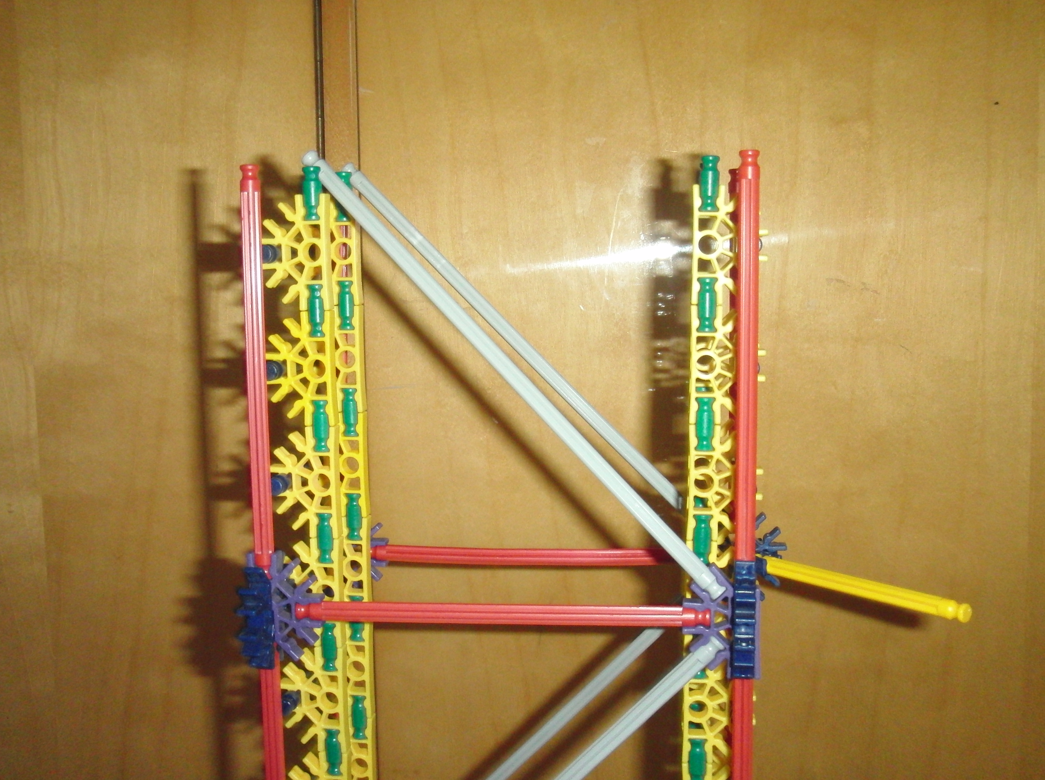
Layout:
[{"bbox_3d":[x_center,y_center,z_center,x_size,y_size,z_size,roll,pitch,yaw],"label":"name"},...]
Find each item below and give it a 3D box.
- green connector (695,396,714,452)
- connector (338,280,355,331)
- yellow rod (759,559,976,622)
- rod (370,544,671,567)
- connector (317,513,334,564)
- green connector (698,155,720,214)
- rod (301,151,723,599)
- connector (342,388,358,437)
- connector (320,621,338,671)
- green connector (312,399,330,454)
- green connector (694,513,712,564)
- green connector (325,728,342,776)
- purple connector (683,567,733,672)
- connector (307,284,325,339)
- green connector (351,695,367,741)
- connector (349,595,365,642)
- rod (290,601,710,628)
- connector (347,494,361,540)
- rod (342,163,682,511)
[{"bbox_3d":[0.057,0.011,0.360,0.006,0.017,0.006,0,9,6],"label":"green connector"},{"bbox_3d":[-0.060,-0.029,0.396,0.006,0.017,0.006,0,9,6],"label":"connector"},{"bbox_3d":[0.110,0.065,0.384,0.006,0.006,0.086,-8,9,-37],"label":"yellow rod"},{"bbox_3d":[0.005,0.062,0.425,0.129,0.006,0.006,0,8,5],"label":"rod"},{"bbox_3d":[-0.066,0.049,0.382,0.006,0.017,0.006,0,8,6],"label":"connector"},{"bbox_3d":[0.057,-0.063,0.349,0.006,0.017,0.006,0,9,6],"label":"green connector"},{"bbox_3d":[-0.006,-0.008,0.360,0.191,0.006,0.006,47,10,8],"label":"rod"},{"bbox_3d":[-0.061,0.008,0.405,0.006,0.017,0.006,0,8,6],"label":"connector"},{"bbox_3d":[-0.064,0.086,0.384,0.006,0.017,0.006,0,9,6],"label":"connector"},{"bbox_3d":[-0.066,0.012,0.377,0.006,0.017,0.006,0,8,6],"label":"green connector"},{"bbox_3d":[0.058,0.048,0.366,0.006,0.017,0.006,0,9,6],"label":"green connector"},{"bbox_3d":[-0.065,0.124,0.392,0.006,0.017,0.006,0,8,6],"label":"green connector"},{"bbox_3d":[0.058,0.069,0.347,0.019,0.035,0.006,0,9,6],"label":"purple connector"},{"bbox_3d":[-0.067,-0.025,0.372,0.006,0.017,0.006,0,8,6],"label":"connector"},{"bbox_3d":[-0.059,0.120,0.421,0.006,0.017,0.006,0,8,6],"label":"green connector"},{"bbox_3d":[-0.059,0.082,0.413,0.006,0.017,0.006,0,9,6],"label":"connector"},{"bbox_3d":[-0.007,0.069,0.354,0.129,0.006,0.006,0,9,6],"label":"rod"},{"bbox_3d":[-0.060,0.045,0.410,0.006,0.017,0.006,0,8,6],"label":"connector"},{"bbox_3d":[0.004,-0.012,0.407,0.006,0.189,0.006,-44,7,10],"label":"rod"}]

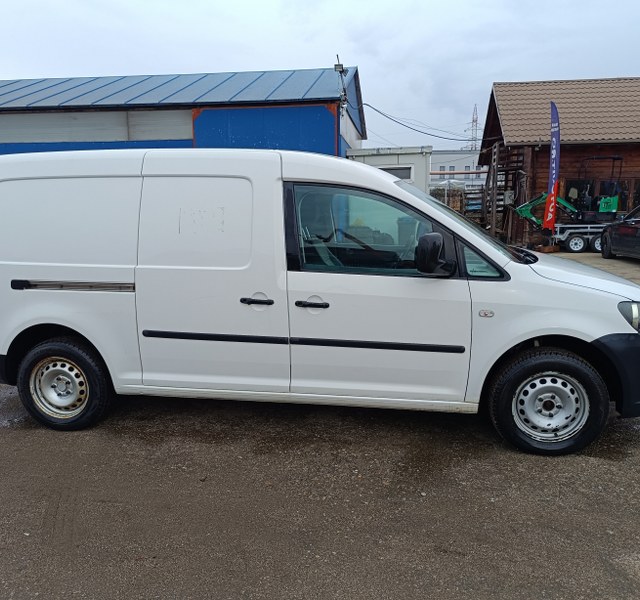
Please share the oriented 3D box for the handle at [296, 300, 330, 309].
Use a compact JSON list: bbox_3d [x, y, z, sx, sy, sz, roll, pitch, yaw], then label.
[{"bbox_3d":[-0.044,0.030,3.188,0.205,0.042,0.055,1,10,9],"label":"handle"}]

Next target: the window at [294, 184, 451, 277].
[{"bbox_3d":[0.283,-0.415,3.168,0.920,0.520,0.060,1,-4,9],"label":"window"}]

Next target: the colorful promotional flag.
[{"bbox_3d":[6.260,-3.580,15.000,0.480,3.500,0.200,2,9,18],"label":"colorful promotional flag"}]

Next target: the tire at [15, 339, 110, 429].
[{"bbox_3d":[-1.662,0.545,3.653,0.630,0.630,0.200,1,10,9],"label":"tire"}]

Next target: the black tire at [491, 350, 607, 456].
[{"bbox_3d":[1.308,0.580,3.193,0.630,0.630,0.200,1,10,9],"label":"black tire"}]

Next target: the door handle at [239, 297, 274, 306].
[{"bbox_3d":[-0.367,0.018,3.236,0.205,0.042,0.055,1,10,9],"label":"door handle"}]

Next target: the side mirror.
[{"bbox_3d":[0.616,-0.244,2.981,0.190,0.235,0.200,1,10,9],"label":"side mirror"}]

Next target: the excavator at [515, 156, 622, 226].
[{"bbox_3d":[7.160,-3.080,16.200,2.850,2.150,1.050,1,9,7],"label":"excavator"}]

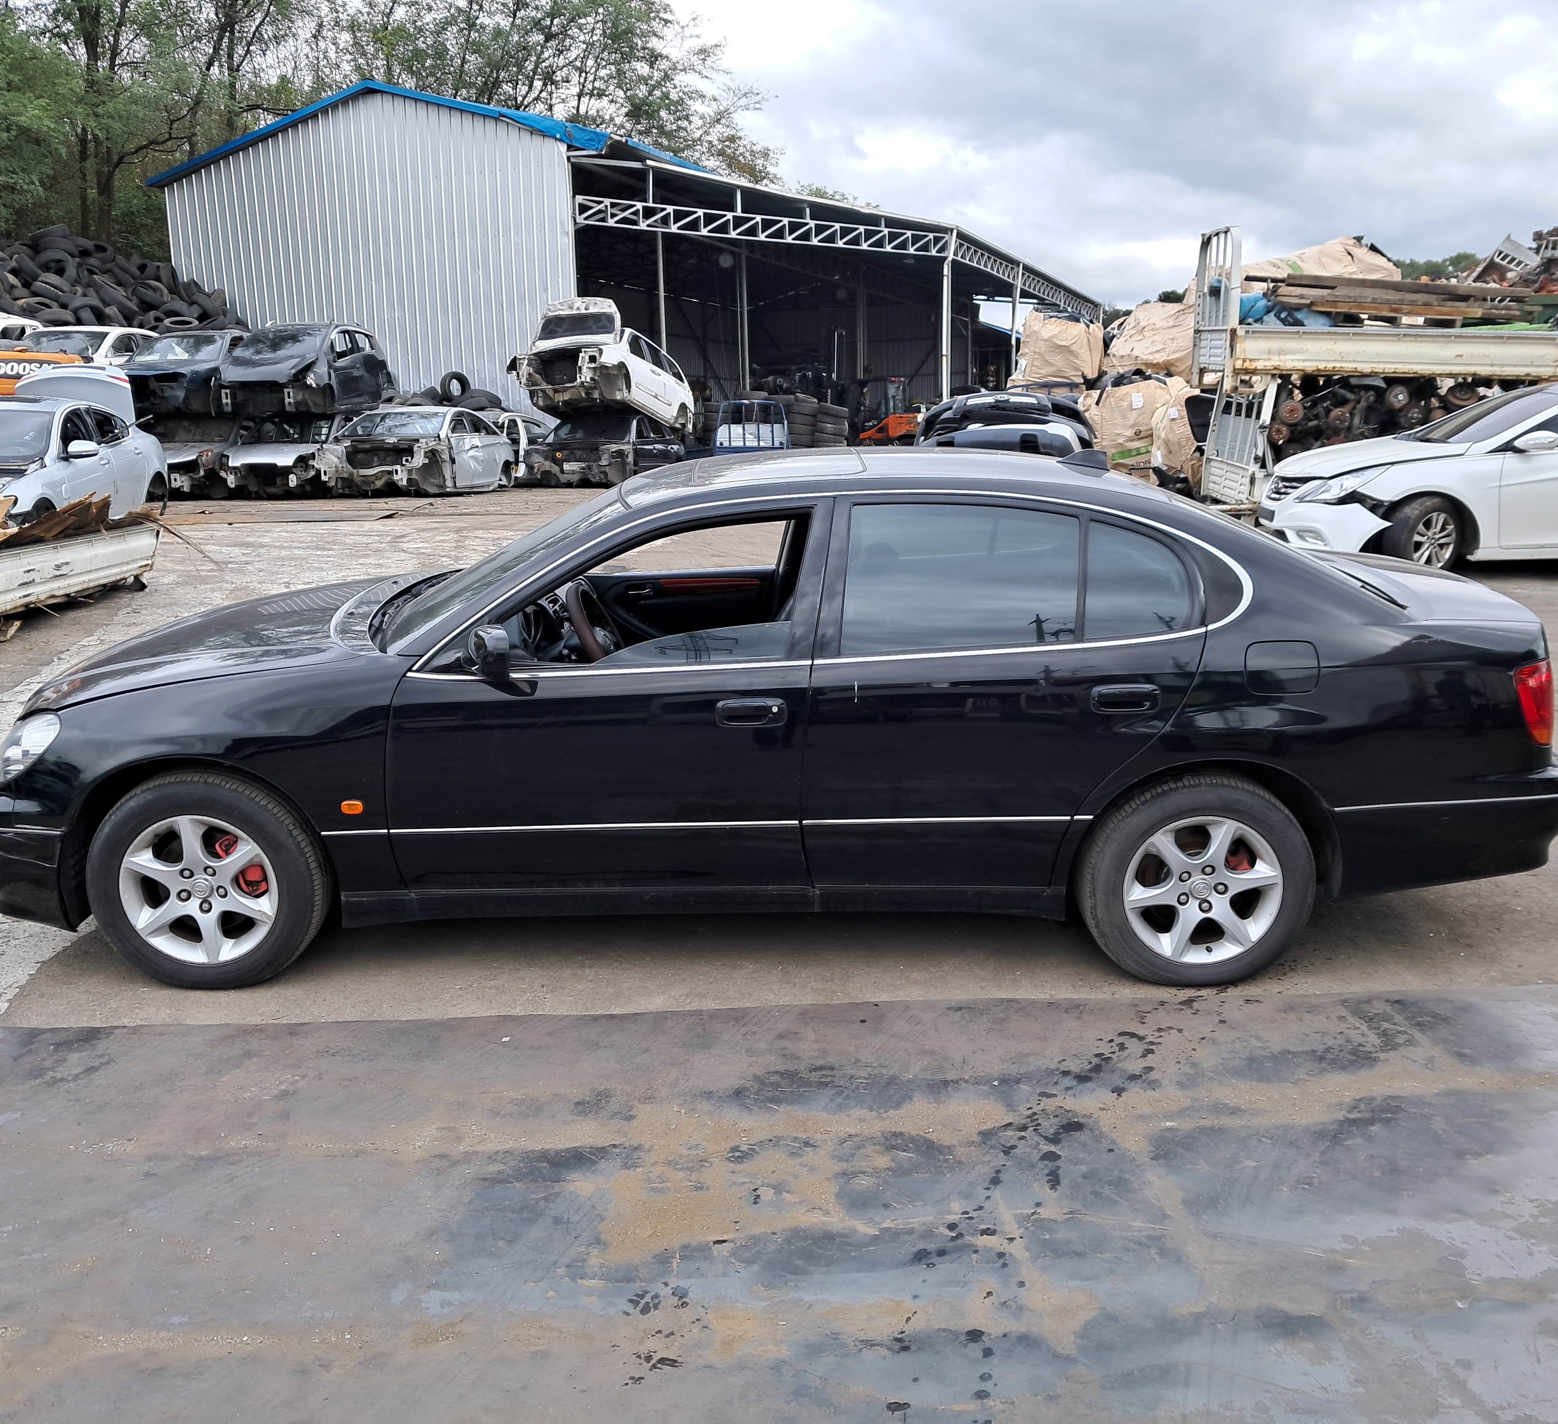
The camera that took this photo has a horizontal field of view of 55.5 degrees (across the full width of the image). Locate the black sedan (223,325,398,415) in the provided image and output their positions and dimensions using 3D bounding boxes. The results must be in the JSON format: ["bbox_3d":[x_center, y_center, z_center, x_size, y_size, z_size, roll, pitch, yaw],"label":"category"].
[{"bbox_3d":[-7.126,-5.145,22.306,1.660,1.300,3.800,1,13,4],"label":"black sedan"}]

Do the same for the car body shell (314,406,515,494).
[{"bbox_3d":[-5.190,-3.891,21.673,1.820,1.240,4.400,2,13,9],"label":"car body shell"}]

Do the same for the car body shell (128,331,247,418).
[{"bbox_3d":[-8.877,-5.315,23.086,1.760,1.300,4.400,0,13,3],"label":"car body shell"}]

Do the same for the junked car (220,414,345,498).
[{"bbox_3d":[-7.121,-3.999,22.364,1.660,1.180,3.800,1,13,5],"label":"junked car"}]

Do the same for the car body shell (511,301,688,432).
[{"bbox_3d":[-2.675,-5.459,24.049,1.750,1.500,4.300,1,0,15],"label":"car body shell"}]

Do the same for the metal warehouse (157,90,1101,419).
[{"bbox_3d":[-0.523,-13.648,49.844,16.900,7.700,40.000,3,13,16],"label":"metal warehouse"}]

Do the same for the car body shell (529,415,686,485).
[{"bbox_3d":[-2.623,-4.479,24.311,1.750,1.200,4.250,2,13,10],"label":"car body shell"}]

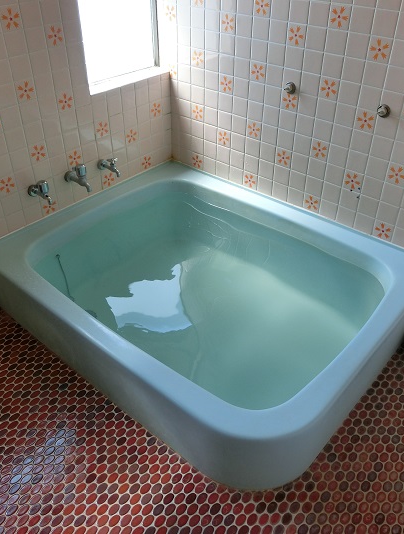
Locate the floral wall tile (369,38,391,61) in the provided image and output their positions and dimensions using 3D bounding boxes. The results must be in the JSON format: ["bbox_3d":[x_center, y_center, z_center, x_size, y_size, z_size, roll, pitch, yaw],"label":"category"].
[{"bbox_3d":[0.579,-0.706,1.606,0.075,0.075,0.010,28,45,31],"label":"floral wall tile"}]

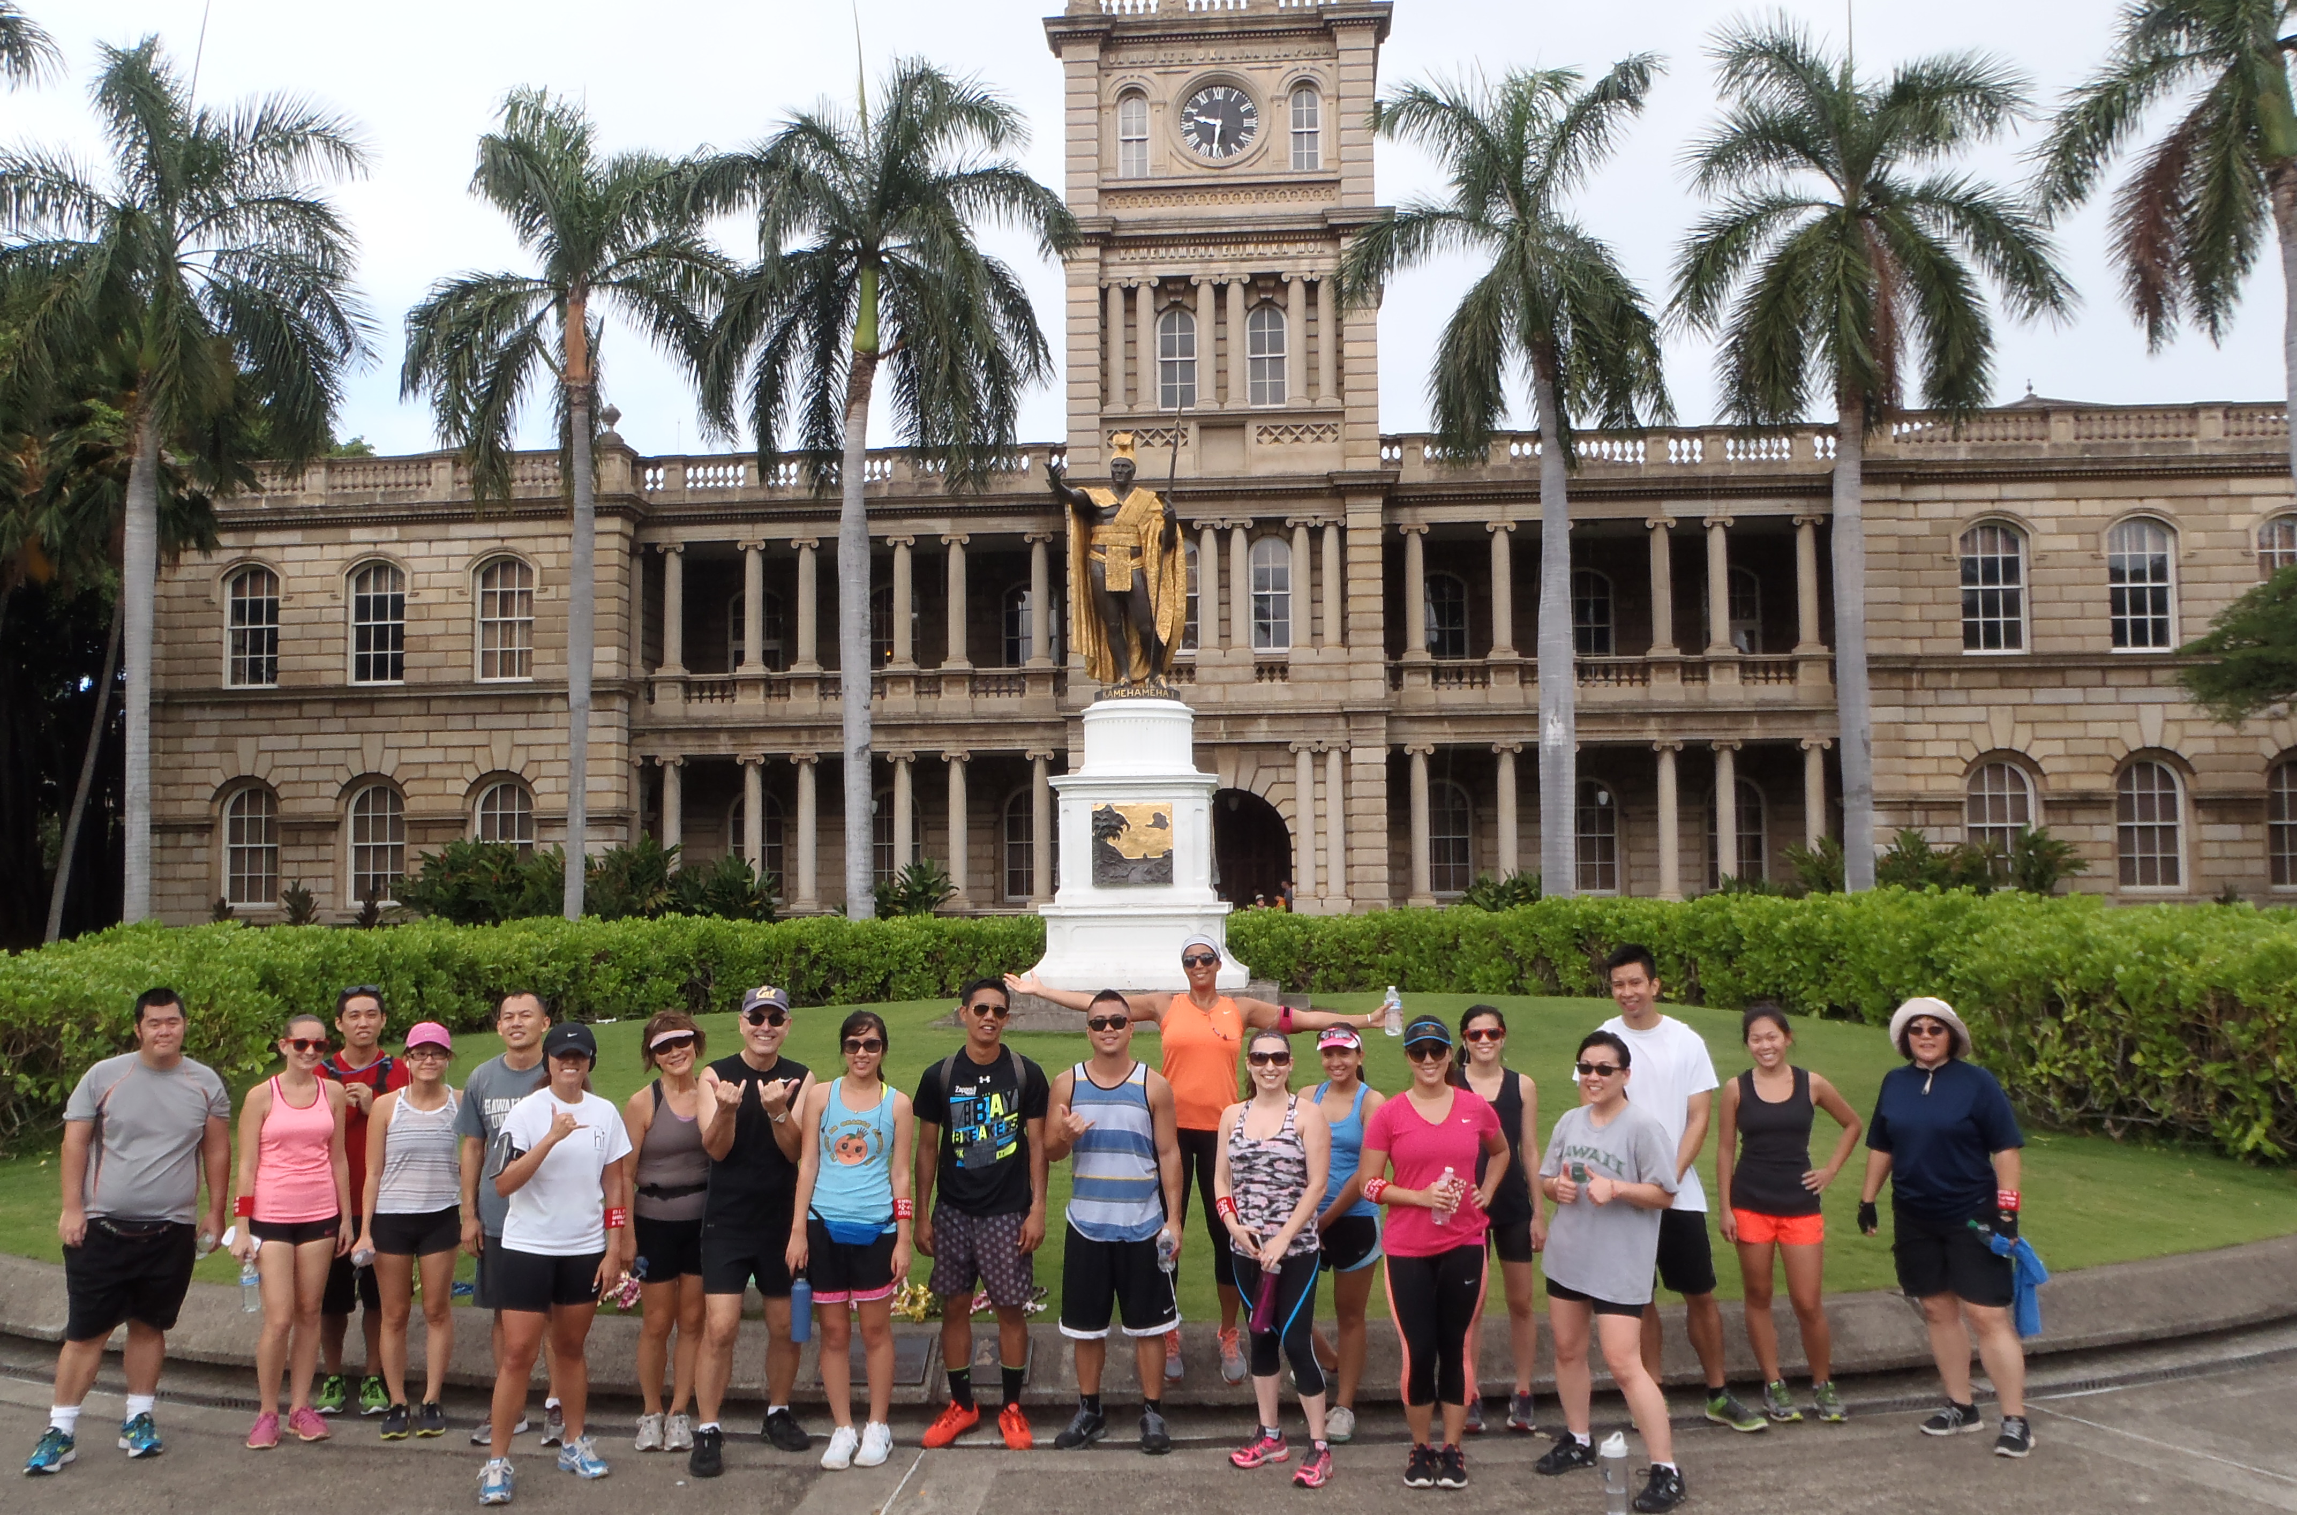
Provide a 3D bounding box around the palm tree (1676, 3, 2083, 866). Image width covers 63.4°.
[{"bbox_3d":[11.529,-4.308,29.316,6.300,14.771,6.300,-1,-3,5],"label":"palm tree"}]

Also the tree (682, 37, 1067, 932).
[{"bbox_3d":[-4.666,-4.415,32.695,6.456,16.108,6.456,-1,-4,5],"label":"tree"}]

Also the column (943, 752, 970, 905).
[{"bbox_3d":[-4.732,1.801,45.962,0.680,3.867,0.650,-1,-4,5],"label":"column"}]

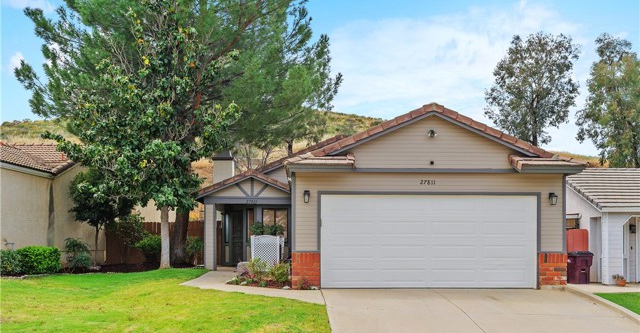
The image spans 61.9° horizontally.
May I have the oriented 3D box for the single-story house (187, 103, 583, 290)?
[{"bbox_3d":[0.660,0.880,17.900,9.900,4.400,13.000,0,-3,-2],"label":"single-story house"}]

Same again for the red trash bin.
[{"bbox_3d":[8.050,3.160,16.600,0.640,1.030,0.740,0,-3,0],"label":"red trash bin"}]

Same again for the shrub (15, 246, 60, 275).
[{"bbox_3d":[-7.450,2.470,14.000,1.130,0.800,0.880,0,-3,0],"label":"shrub"}]

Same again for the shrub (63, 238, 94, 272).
[{"bbox_3d":[-6.650,2.420,14.700,0.740,0.930,0.720,0,-3,0],"label":"shrub"}]

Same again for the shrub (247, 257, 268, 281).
[{"bbox_3d":[-1.560,2.560,13.250,0.560,0.620,0.550,0,-3,0],"label":"shrub"}]

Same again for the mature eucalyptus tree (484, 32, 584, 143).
[{"bbox_3d":[13.600,-3.400,34.000,6.300,10.400,6.000,0,-3,0],"label":"mature eucalyptus tree"}]

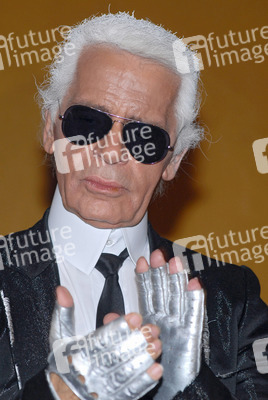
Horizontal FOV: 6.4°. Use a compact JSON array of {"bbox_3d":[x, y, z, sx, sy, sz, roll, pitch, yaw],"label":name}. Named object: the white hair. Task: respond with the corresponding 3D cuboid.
[{"bbox_3d":[-0.007,-0.137,2.980,0.205,0.185,0.220,16,1,-2],"label":"white hair"}]

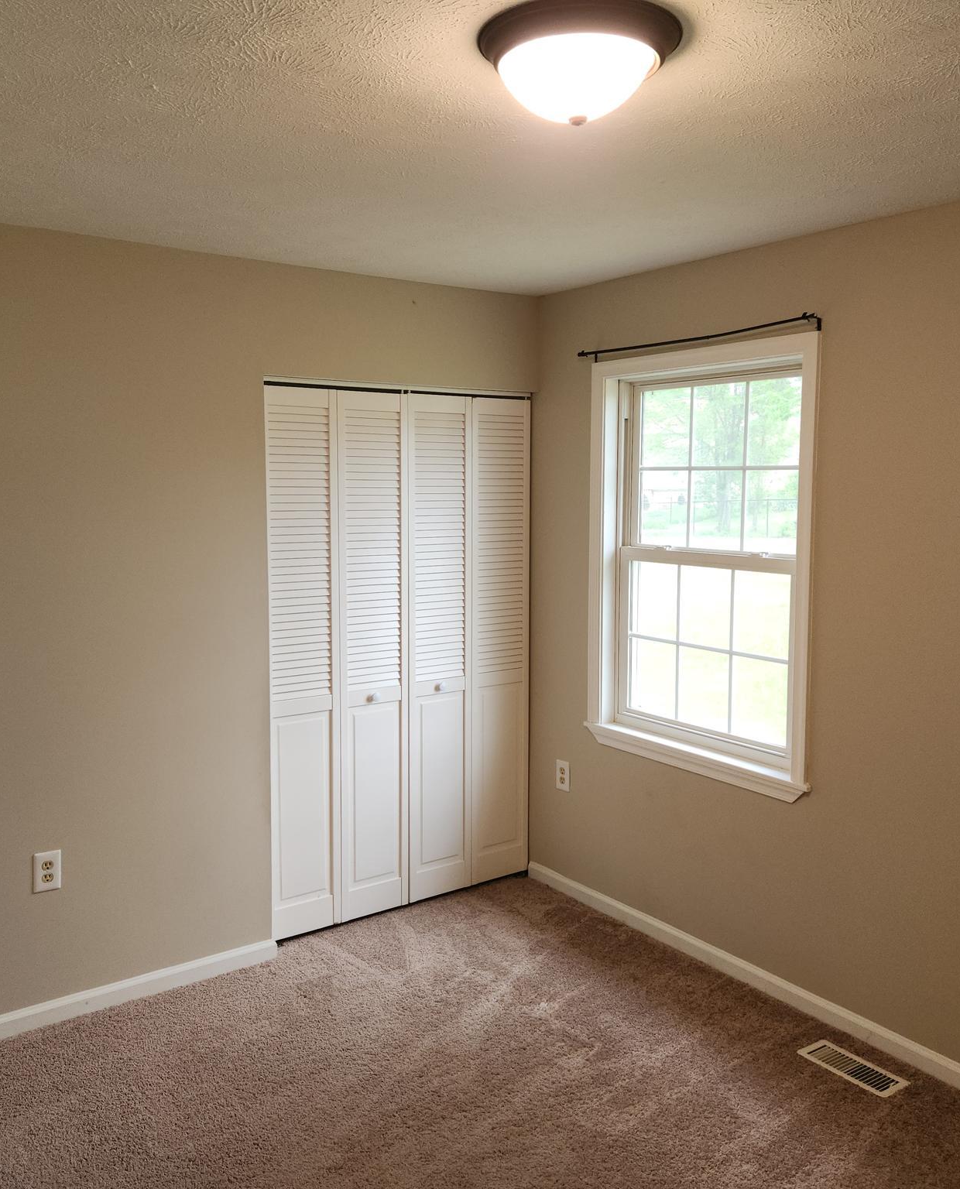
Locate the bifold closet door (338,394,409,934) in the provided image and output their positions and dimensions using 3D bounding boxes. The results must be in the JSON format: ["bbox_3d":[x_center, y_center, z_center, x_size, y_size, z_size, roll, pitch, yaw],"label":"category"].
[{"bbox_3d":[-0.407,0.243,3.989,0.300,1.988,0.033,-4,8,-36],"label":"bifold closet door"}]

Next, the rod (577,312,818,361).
[{"bbox_3d":[0.698,-0.850,3.527,0.082,0.055,1.055,-4,8,-36],"label":"rod"}]

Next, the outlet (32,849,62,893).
[{"bbox_3d":[-1.339,0.863,3.273,0.076,0.122,0.010,-4,8,-36],"label":"outlet"}]

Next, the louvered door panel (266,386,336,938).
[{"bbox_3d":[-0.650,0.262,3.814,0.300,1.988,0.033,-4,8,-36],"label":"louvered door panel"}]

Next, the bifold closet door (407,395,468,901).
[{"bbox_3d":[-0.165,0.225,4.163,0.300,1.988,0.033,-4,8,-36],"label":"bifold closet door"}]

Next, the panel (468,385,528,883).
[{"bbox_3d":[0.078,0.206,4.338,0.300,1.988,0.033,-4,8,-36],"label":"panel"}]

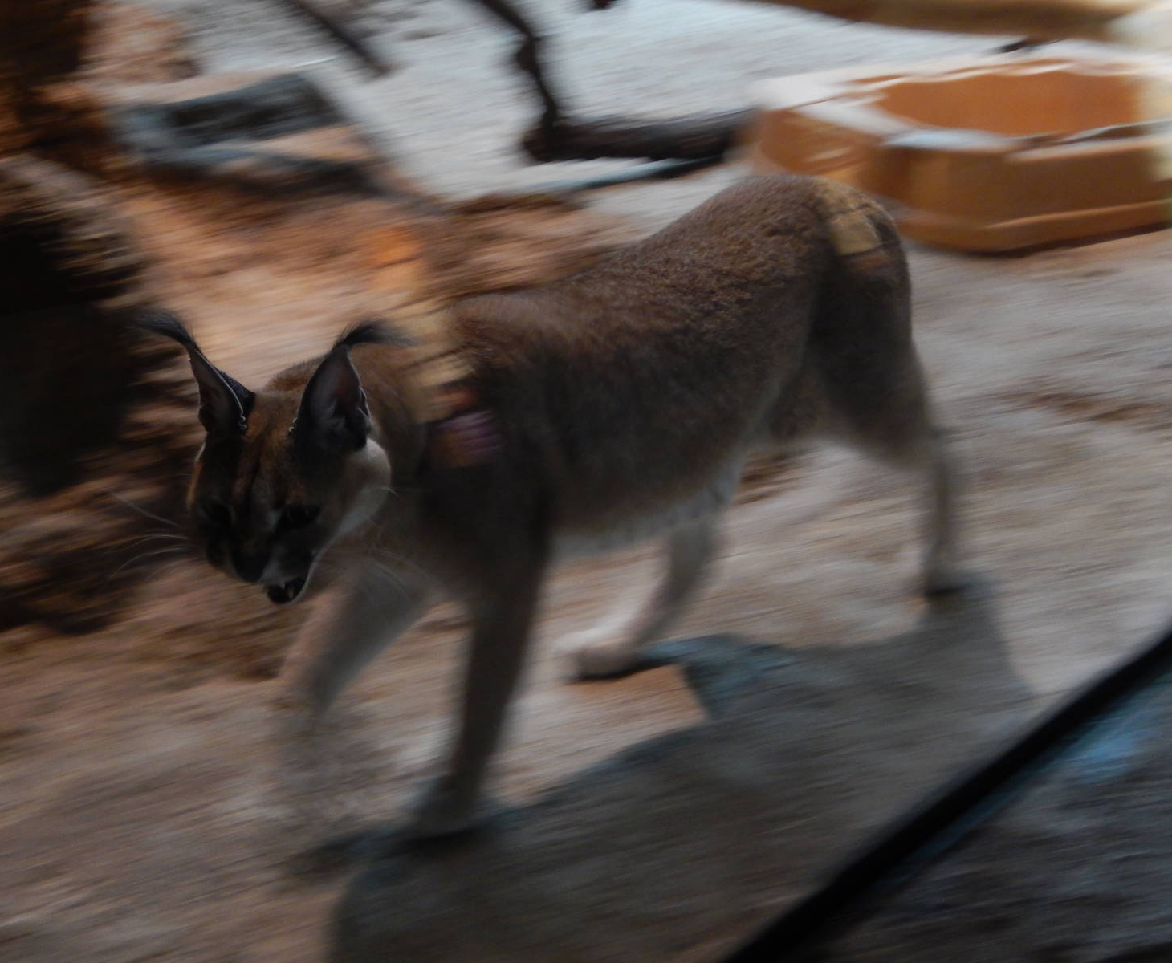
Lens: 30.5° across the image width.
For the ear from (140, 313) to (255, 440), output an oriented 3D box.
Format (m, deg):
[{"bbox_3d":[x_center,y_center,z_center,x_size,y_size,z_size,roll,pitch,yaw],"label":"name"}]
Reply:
[{"bbox_3d":[-0.267,-0.073,1.490,0.050,0.100,0.042,-15,21,31],"label":"ear"}]

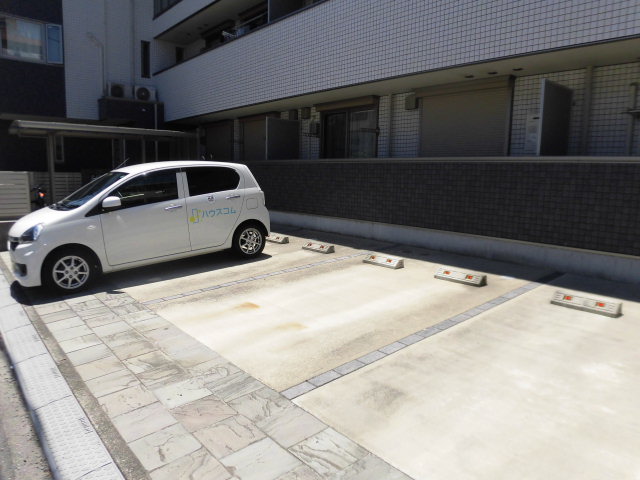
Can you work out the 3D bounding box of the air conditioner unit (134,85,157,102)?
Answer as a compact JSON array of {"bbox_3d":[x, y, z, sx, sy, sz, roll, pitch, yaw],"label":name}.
[{"bbox_3d":[-5.373,-4.511,13.662,0.680,0.510,0.270,-8,12,-41],"label":"air conditioner unit"}]

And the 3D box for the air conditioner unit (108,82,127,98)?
[{"bbox_3d":[-5.961,-4.430,13.147,0.660,0.500,0.270,-8,12,-41],"label":"air conditioner unit"}]

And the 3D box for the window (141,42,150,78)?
[{"bbox_3d":[-5.499,-5.688,14.006,0.290,1.150,0.100,-8,12,-41],"label":"window"}]

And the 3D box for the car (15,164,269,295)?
[{"bbox_3d":[-2.430,-0.352,6.270,3.400,1.490,1.480,-10,14,-40],"label":"car"}]

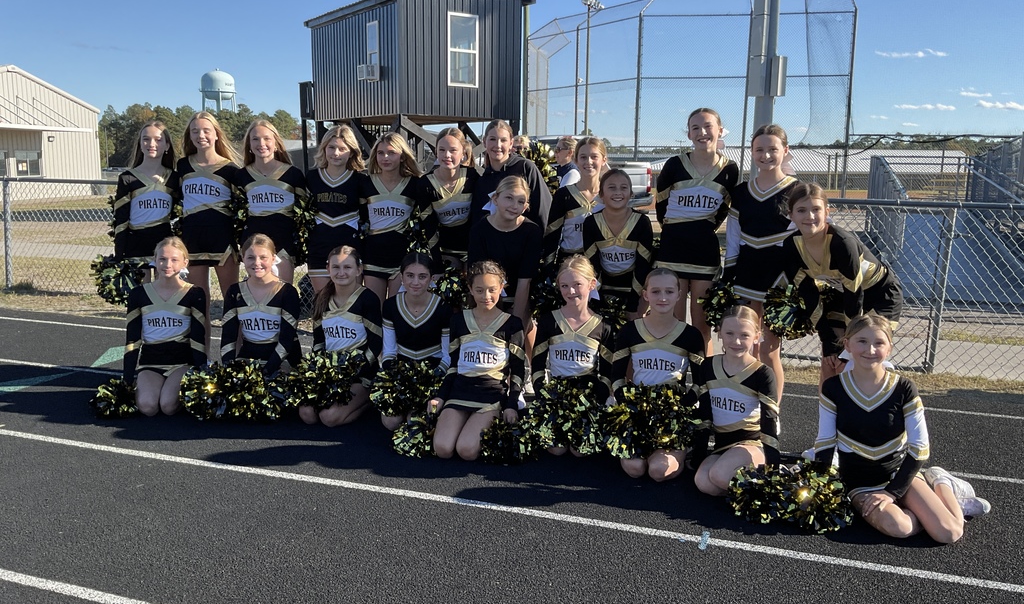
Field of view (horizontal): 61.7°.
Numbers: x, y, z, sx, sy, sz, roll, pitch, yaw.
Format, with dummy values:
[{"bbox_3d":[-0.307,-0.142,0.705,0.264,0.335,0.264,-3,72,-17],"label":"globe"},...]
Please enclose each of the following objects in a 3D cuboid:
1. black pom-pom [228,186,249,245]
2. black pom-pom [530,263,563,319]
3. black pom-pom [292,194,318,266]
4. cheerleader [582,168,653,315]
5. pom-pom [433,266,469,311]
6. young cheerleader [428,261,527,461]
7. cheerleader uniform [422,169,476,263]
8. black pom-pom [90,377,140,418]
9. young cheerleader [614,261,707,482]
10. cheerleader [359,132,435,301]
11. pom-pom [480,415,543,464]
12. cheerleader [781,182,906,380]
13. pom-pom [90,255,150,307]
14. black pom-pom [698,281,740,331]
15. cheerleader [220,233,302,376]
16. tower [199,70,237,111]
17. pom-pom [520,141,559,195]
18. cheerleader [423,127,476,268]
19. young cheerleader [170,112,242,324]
[{"bbox_3d":[-1.701,-0.524,5.315,0.220,0.340,0.230,-1,10,-12],"label":"black pom-pom"},{"bbox_3d":[0.195,-0.060,4.451,0.270,0.280,0.270,2,10,10],"label":"black pom-pom"},{"bbox_3d":[-1.200,-0.399,4.976,0.190,0.420,0.220,1,10,0],"label":"black pom-pom"},{"bbox_3d":[0.546,-0.054,4.533,0.400,1.287,0.420,2,10,9],"label":"cheerleader"},{"bbox_3d":[-0.332,-0.062,4.628,0.240,0.260,0.230,0,10,-3],"label":"pom-pom"},{"bbox_3d":[-0.163,0.241,4.018,0.440,0.857,0.580,2,10,10],"label":"young cheerleader"},{"bbox_3d":[-0.325,-0.464,4.606,0.360,0.520,0.250,0,10,-2],"label":"cheerleader uniform"},{"bbox_3d":[-2.001,0.484,4.351,0.265,0.210,0.250,2,10,10],"label":"black pom-pom"},{"bbox_3d":[0.650,0.284,3.808,0.420,0.855,0.580,4,10,16],"label":"young cheerleader"},{"bbox_3d":[-0.652,-0.218,4.888,0.430,1.467,0.300,0,10,-2],"label":"cheerleader"},{"bbox_3d":[-0.002,0.607,3.785,0.265,0.210,0.250,1,10,0],"label":"pom-pom"},{"bbox_3d":[1.469,0.091,3.845,0.420,1.247,0.750,10,13,42],"label":"cheerleader"},{"bbox_3d":[-2.475,-0.136,5.424,0.360,0.320,0.320,-2,10,-17],"label":"pom-pom"},{"bbox_3d":[1.037,0.017,4.246,0.240,0.260,0.240,2,10,10],"label":"black pom-pom"},{"bbox_3d":[-1.349,0.095,4.602,0.430,0.912,0.560,2,10,8],"label":"cheerleader"},{"bbox_3d":[-101.625,-65.740,298.452,13.000,30.043,13.000,-2,10,-15],"label":"tower"},{"bbox_3d":[0.136,-0.765,4.972,0.270,0.340,0.260,1,10,0],"label":"pom-pom"},{"bbox_3d":[-0.327,-0.215,4.802,0.370,1.510,0.280,3,10,11],"label":"cheerleader"},{"bbox_3d":[-1.847,-0.358,5.279,0.440,1.581,0.300,-1,10,-9],"label":"young cheerleader"}]

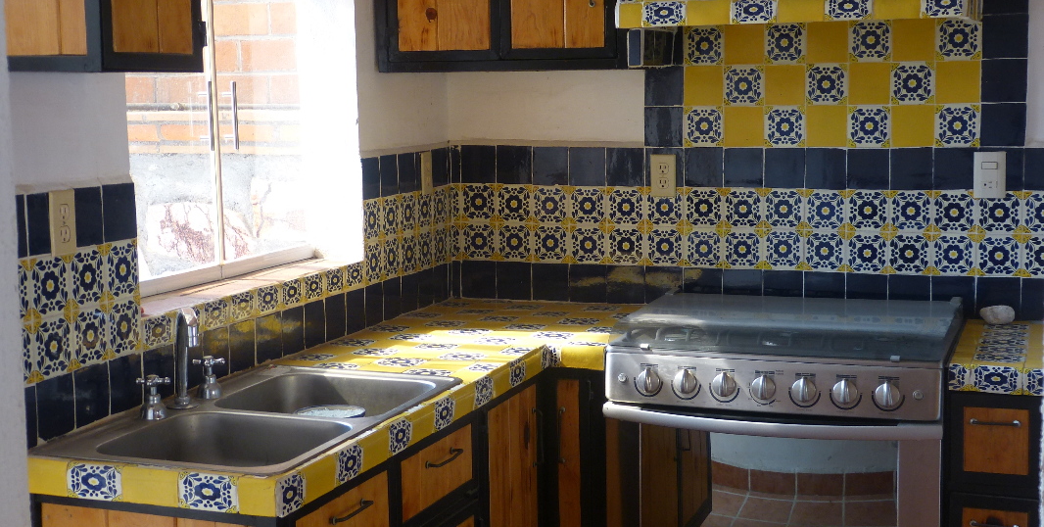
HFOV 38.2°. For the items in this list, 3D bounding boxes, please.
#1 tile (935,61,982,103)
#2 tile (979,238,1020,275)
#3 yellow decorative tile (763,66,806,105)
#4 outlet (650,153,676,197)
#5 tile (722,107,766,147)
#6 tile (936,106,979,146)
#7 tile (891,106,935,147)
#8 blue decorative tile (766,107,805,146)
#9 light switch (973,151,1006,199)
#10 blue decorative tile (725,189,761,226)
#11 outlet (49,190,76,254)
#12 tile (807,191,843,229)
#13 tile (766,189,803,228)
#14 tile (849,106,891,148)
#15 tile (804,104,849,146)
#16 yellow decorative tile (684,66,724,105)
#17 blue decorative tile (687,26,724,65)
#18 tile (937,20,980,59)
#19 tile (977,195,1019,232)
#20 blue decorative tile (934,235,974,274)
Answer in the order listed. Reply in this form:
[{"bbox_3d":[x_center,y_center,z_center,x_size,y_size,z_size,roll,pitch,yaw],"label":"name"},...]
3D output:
[{"bbox_3d":[1.095,-0.453,3.784,0.106,0.106,0.010,2,7,20],"label":"tile"},{"bbox_3d":[1.183,-0.020,3.736,0.105,0.105,0.008,2,7,21],"label":"tile"},{"bbox_3d":[0.689,-0.464,3.934,0.106,0.106,0.010,2,7,20],"label":"yellow decorative tile"},{"bbox_3d":[0.382,-0.236,4.067,0.070,0.114,0.012,2,7,20],"label":"outlet"},{"bbox_3d":[0.580,-0.355,3.926,0.105,0.105,0.008,2,7,21],"label":"tile"},{"bbox_3d":[1.098,-0.346,3.797,0.106,0.106,0.010,2,7,20],"label":"tile"},{"bbox_3d":[0.994,-0.349,3.835,0.106,0.106,0.010,2,7,20],"label":"tile"},{"bbox_3d":[0.691,-0.358,3.947,0.106,0.106,0.010,2,7,20],"label":"blue decorative tile"},{"bbox_3d":[1.153,-0.217,3.714,0.075,0.117,0.010,2,7,21],"label":"light switch"},{"bbox_3d":[0.582,-0.143,3.951,0.105,0.105,0.008,2,7,21],"label":"blue decorative tile"},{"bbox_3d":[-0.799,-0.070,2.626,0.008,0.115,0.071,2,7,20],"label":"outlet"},{"bbox_3d":[0.781,-0.136,3.876,0.105,0.105,0.008,2,7,21],"label":"tile"},{"bbox_3d":[0.694,-0.144,3.986,0.106,0.106,0.010,2,6,21],"label":"tile"},{"bbox_3d":[0.895,-0.353,3.886,0.106,0.106,0.010,2,6,21],"label":"tile"},{"bbox_3d":[0.780,-0.348,3.851,0.105,0.105,0.008,2,7,21],"label":"tile"},{"bbox_3d":[0.488,-0.474,4.029,0.106,0.106,0.010,2,6,21],"label":"yellow decorative tile"},{"bbox_3d":[0.477,-0.572,3.939,0.105,0.105,0.008,2,7,21],"label":"blue decorative tile"},{"bbox_3d":[1.097,-0.564,3.785,0.106,0.106,0.010,2,6,21],"label":"tile"},{"bbox_3d":[1.199,-0.128,3.786,0.104,0.104,0.010,2,7,20],"label":"tile"},{"bbox_3d":[1.102,-0.022,3.842,0.106,0.106,0.010,2,6,21],"label":"blue decorative tile"}]

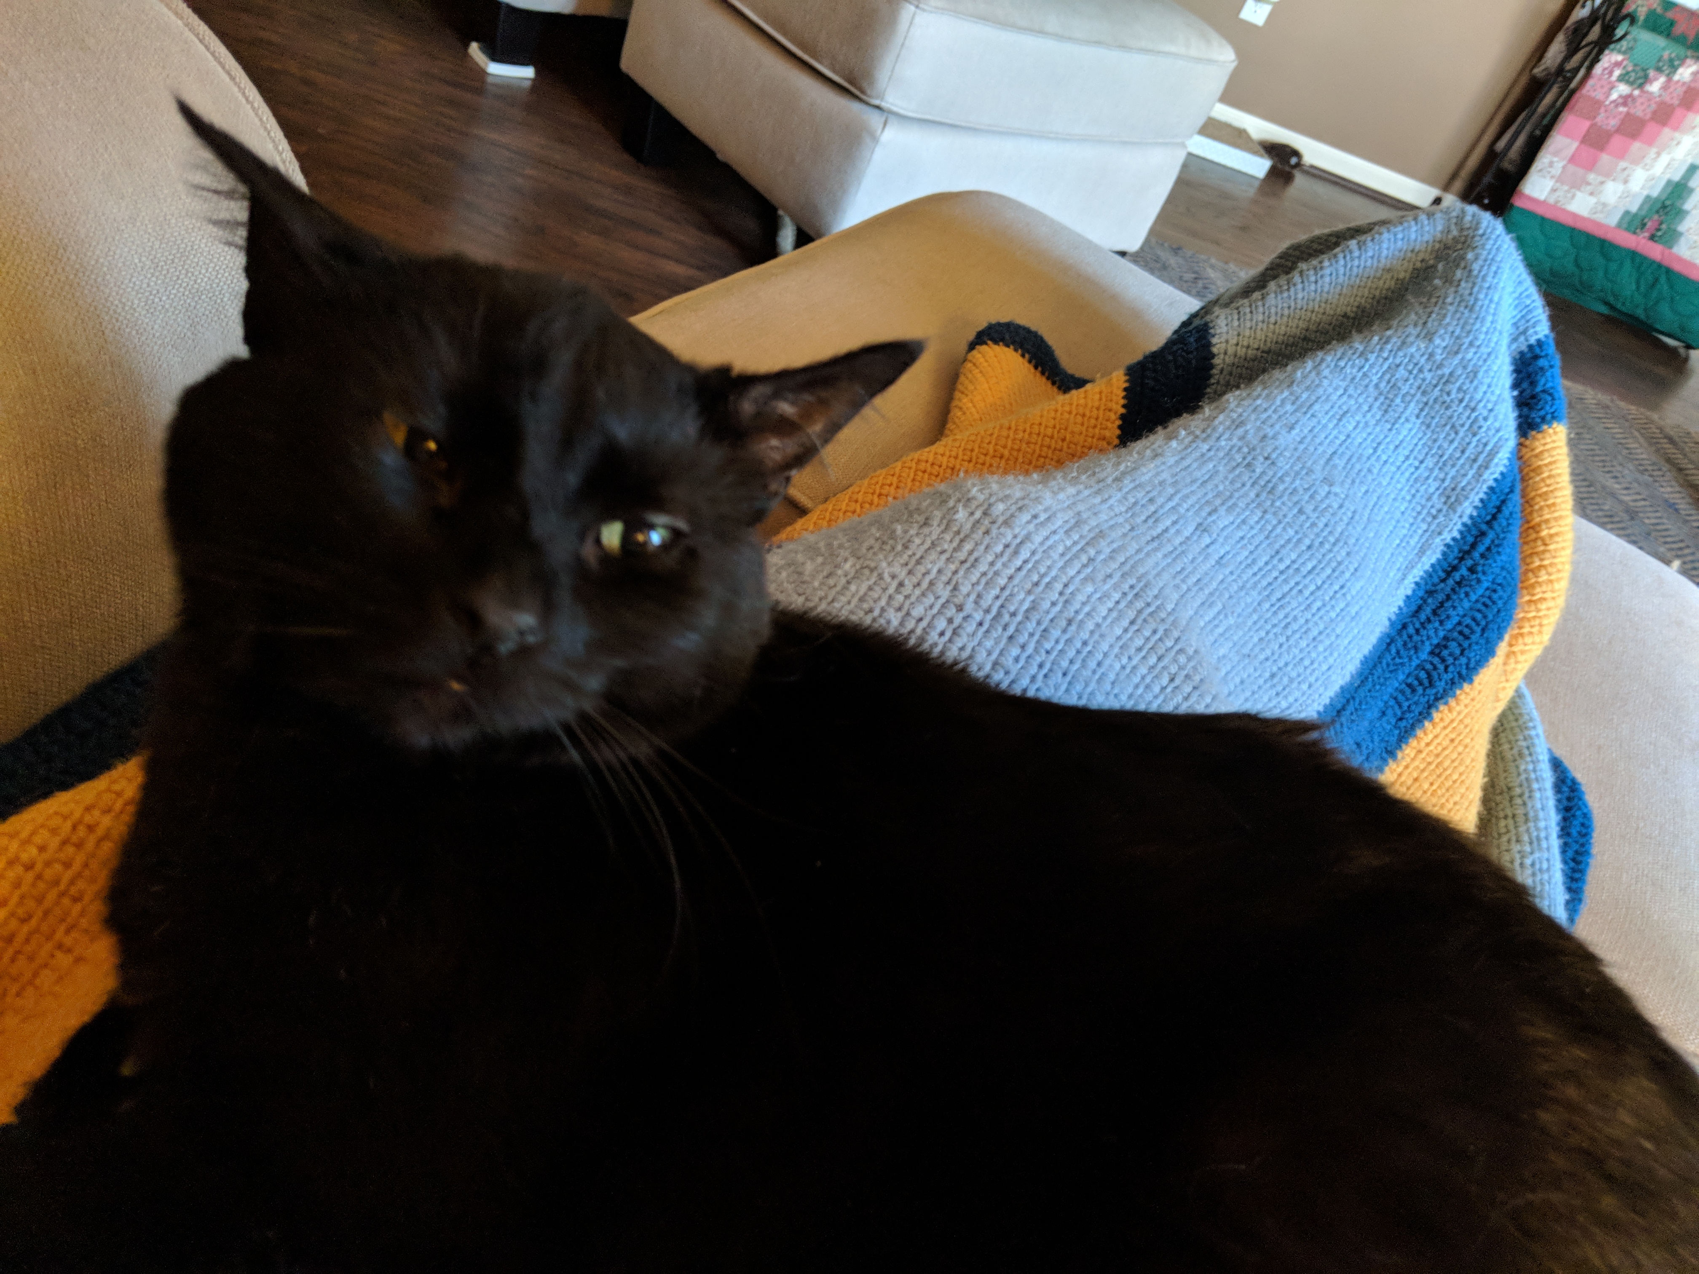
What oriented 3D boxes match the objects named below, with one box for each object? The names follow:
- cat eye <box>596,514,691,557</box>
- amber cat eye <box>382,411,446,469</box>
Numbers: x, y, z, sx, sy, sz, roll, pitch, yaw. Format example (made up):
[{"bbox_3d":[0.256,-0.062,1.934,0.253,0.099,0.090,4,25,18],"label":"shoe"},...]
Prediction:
[{"bbox_3d":[-0.043,-0.021,0.276,0.018,0.010,0.009,7,7,-20],"label":"cat eye"},{"bbox_3d":[-0.088,-0.039,0.268,0.017,0.010,0.009,34,-1,-17],"label":"amber cat eye"}]

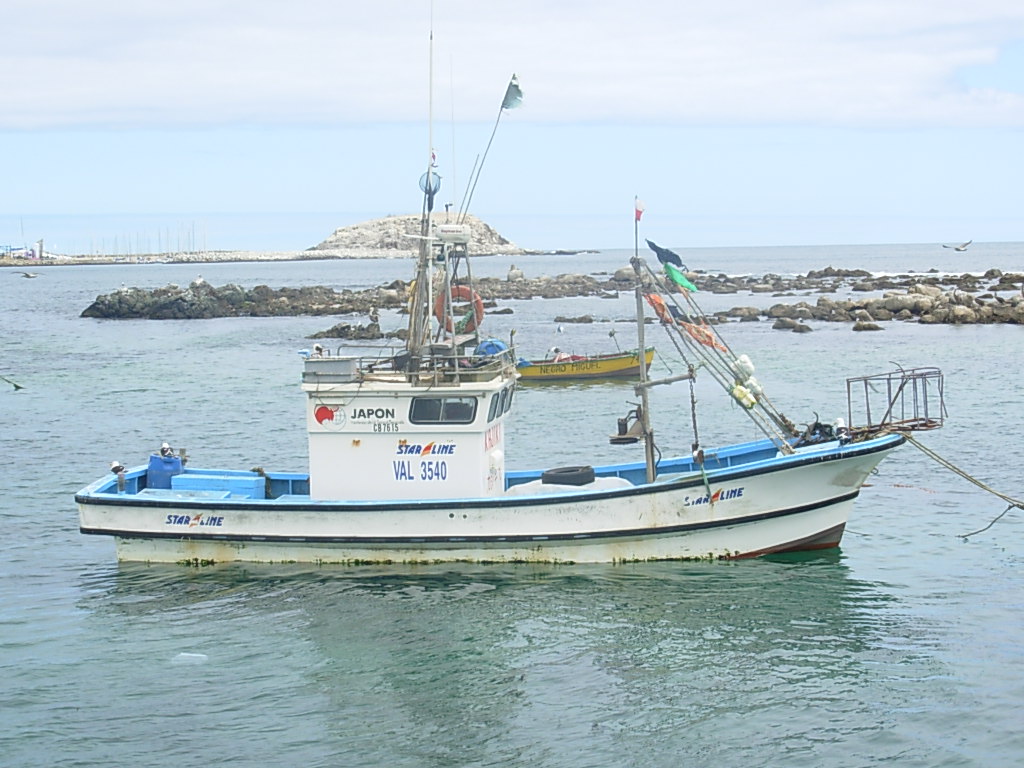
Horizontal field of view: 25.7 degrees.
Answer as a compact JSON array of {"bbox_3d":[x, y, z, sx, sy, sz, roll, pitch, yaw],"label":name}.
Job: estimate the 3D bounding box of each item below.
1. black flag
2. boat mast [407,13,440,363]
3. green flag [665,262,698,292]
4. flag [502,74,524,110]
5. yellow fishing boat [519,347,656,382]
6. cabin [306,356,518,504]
[{"bbox_3d":[2.143,-1.820,31.600,0.540,0.440,0.150,-1,3,0],"label":"black flag"},{"bbox_3d":[-1.253,-2.719,31.900,0.400,5.050,0.400,0,3,10],"label":"boat mast"},{"bbox_3d":[2.374,-1.493,31.500,0.460,0.410,0.150,-1,3,0],"label":"green flag"},{"bbox_3d":[0.021,-4.162,32.100,0.310,0.500,0.100,-1,3,0],"label":"flag"},{"bbox_3d":[1.951,-0.666,74.200,5.500,1.000,1.900,-1,3,3],"label":"yellow fishing boat"},{"bbox_3d":[-1.404,0.636,32.200,2.750,2.100,2.100,0,3,10],"label":"cabin"}]

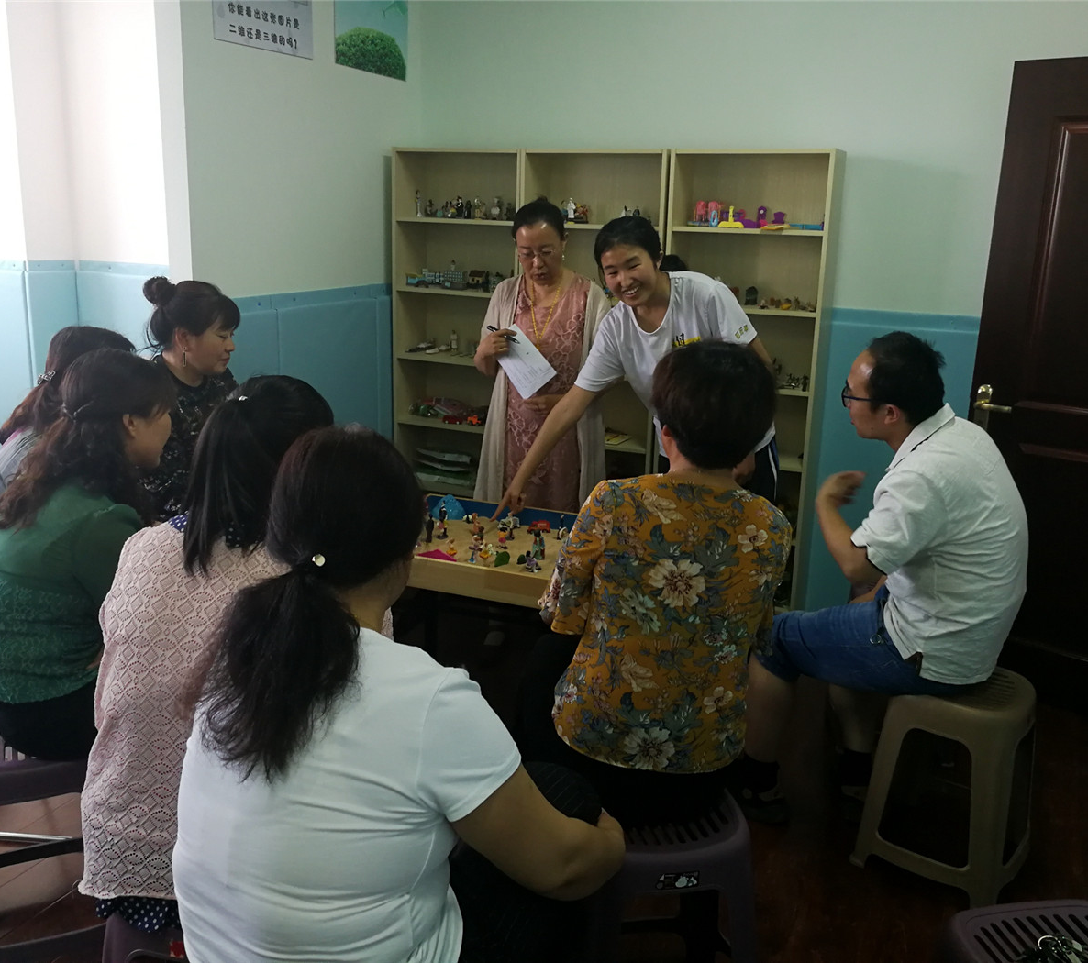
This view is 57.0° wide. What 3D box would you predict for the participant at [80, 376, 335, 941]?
[{"bbox_3d":[-0.403,0.429,1.811,0.500,1.265,0.720,8,14,26],"label":"participant"}]

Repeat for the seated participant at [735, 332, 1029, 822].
[{"bbox_3d":[0.832,0.299,2.445,0.700,1.310,0.500,8,14,26],"label":"seated participant"}]

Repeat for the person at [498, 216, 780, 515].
[{"bbox_3d":[0.309,0.050,2.910,0.760,1.560,0.500,6,14,20],"label":"person"}]

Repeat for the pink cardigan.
[{"bbox_3d":[-0.480,0.328,1.666,0.470,0.560,0.340,8,14,26],"label":"pink cardigan"}]

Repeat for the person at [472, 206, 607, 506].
[{"bbox_3d":[-0.009,-0.047,3.167,0.460,1.620,0.360,4,13,10],"label":"person"}]

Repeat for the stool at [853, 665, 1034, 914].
[{"bbox_3d":[0.999,0.735,2.486,0.345,0.450,0.310,9,15,30],"label":"stool"}]

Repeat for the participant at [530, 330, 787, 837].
[{"bbox_3d":[0.189,0.371,2.020,0.500,1.320,0.680,-1,13,-11],"label":"participant"}]

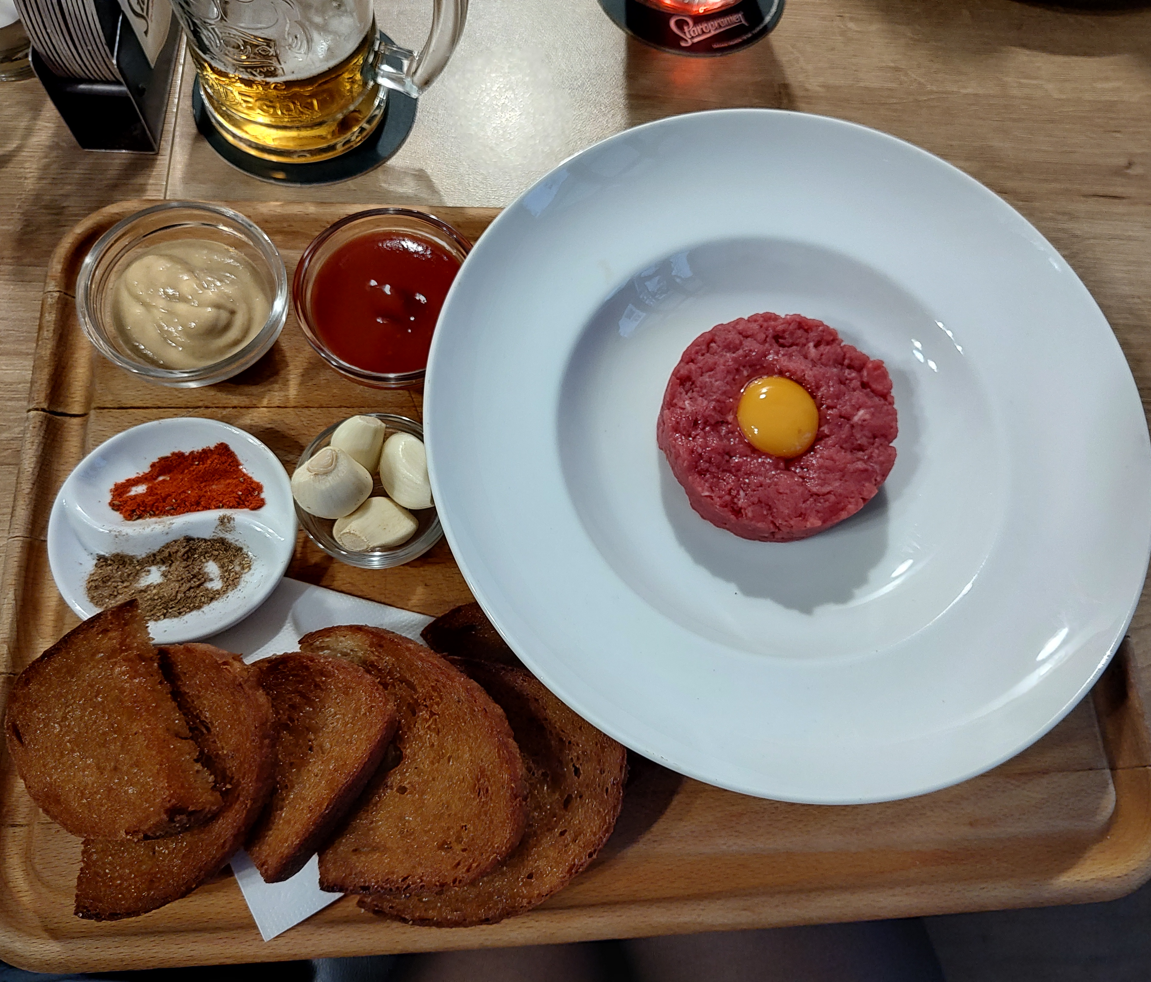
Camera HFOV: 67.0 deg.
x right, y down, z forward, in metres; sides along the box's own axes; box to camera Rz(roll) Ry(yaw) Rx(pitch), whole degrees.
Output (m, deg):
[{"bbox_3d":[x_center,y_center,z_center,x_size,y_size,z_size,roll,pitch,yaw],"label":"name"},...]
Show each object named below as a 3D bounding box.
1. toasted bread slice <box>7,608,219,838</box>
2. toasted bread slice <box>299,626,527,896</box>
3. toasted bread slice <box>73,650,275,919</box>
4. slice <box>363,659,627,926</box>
[{"bbox_3d":[-0.157,0.084,0.294,0.055,0.015,0.078,-28,77,-2],"label":"toasted bread slice"},{"bbox_3d":[-0.056,0.090,0.309,0.075,0.015,0.094,-12,73,7],"label":"toasted bread slice"},{"bbox_3d":[-0.132,0.097,0.299,0.066,0.015,0.090,-6,72,10],"label":"toasted bread slice"},{"bbox_3d":[-0.024,0.109,0.309,0.082,0.015,0.089,7,71,8],"label":"slice"}]

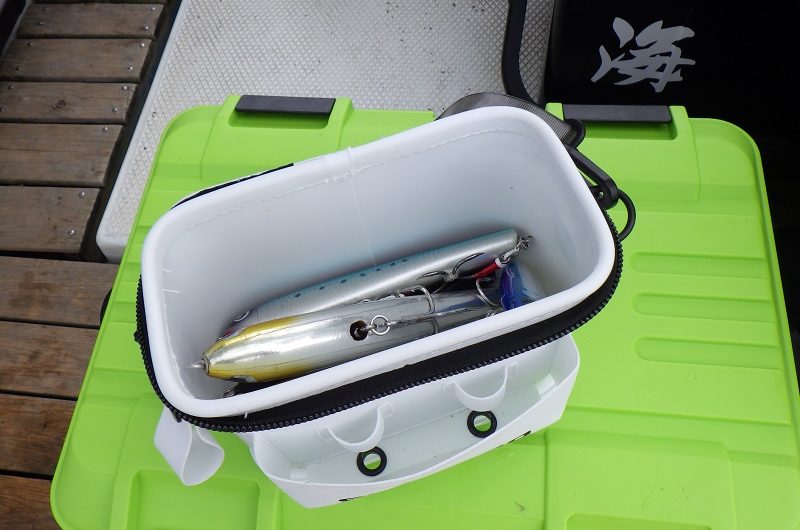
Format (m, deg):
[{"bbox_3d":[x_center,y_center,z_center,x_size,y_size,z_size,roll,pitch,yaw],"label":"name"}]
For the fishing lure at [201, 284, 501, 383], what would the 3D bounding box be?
[{"bbox_3d":[-0.022,0.041,0.375,0.177,0.035,0.033,-9,63,-16],"label":"fishing lure"}]

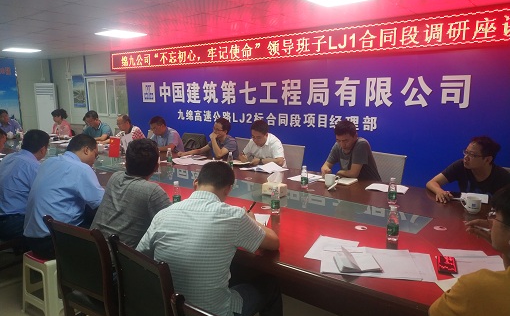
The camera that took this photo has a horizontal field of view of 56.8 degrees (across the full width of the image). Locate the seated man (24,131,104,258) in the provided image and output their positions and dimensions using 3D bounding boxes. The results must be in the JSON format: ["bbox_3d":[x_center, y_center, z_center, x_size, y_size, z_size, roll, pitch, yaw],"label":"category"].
[{"bbox_3d":[-1.262,0.418,3.329,0.540,1.190,0.760,5,8,35],"label":"seated man"}]

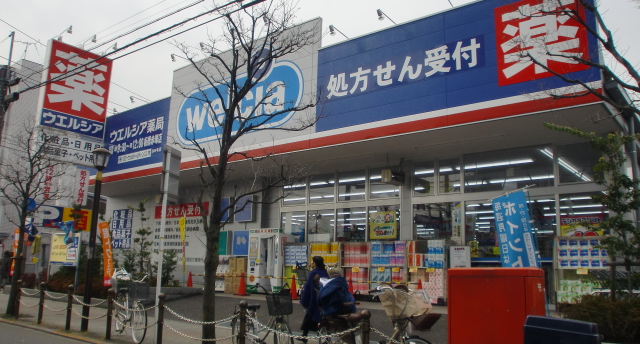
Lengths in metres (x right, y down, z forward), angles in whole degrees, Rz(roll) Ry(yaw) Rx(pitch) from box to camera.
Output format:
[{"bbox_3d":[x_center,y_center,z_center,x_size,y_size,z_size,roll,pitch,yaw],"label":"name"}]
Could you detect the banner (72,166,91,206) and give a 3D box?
[{"bbox_3d":[-8.762,0.554,19.000,0.120,1.388,0.604,-7,-14,39],"label":"banner"}]

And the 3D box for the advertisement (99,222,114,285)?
[{"bbox_3d":[-6.388,2.468,15.489,0.600,1.900,0.080,-24,-24,36],"label":"advertisement"}]

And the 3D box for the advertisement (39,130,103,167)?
[{"bbox_3d":[-9.059,-0.768,18.928,0.300,0.987,2.316,-7,-14,39],"label":"advertisement"}]

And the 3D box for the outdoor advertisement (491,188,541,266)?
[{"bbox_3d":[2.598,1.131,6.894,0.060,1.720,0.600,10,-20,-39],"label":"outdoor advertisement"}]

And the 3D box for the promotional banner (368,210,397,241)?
[{"bbox_3d":[1.751,1.478,14.243,0.854,0.720,0.040,-7,-13,38],"label":"promotional banner"}]

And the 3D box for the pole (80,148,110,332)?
[{"bbox_3d":[-4.661,1.347,10.728,0.393,3.732,0.393,-8,-14,41],"label":"pole"}]

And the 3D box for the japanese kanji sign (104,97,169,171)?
[{"bbox_3d":[-6.782,-1.201,18.557,4.480,2.158,0.150,-7,-14,39],"label":"japanese kanji sign"}]

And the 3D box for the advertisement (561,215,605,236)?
[{"bbox_3d":[5.589,1.201,11.038,0.838,0.546,0.050,-7,-14,39],"label":"advertisement"}]

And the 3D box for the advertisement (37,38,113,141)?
[{"bbox_3d":[-8.886,-2.892,18.855,0.460,3.050,2.250,-7,-13,38],"label":"advertisement"}]

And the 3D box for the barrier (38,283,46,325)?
[{"bbox_3d":[-6.123,2.895,11.434,0.110,0.890,0.110,-8,-14,41],"label":"barrier"}]

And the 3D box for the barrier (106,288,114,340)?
[{"bbox_3d":[-3.686,2.499,9.126,0.110,0.874,0.110,-7,-14,39],"label":"barrier"}]

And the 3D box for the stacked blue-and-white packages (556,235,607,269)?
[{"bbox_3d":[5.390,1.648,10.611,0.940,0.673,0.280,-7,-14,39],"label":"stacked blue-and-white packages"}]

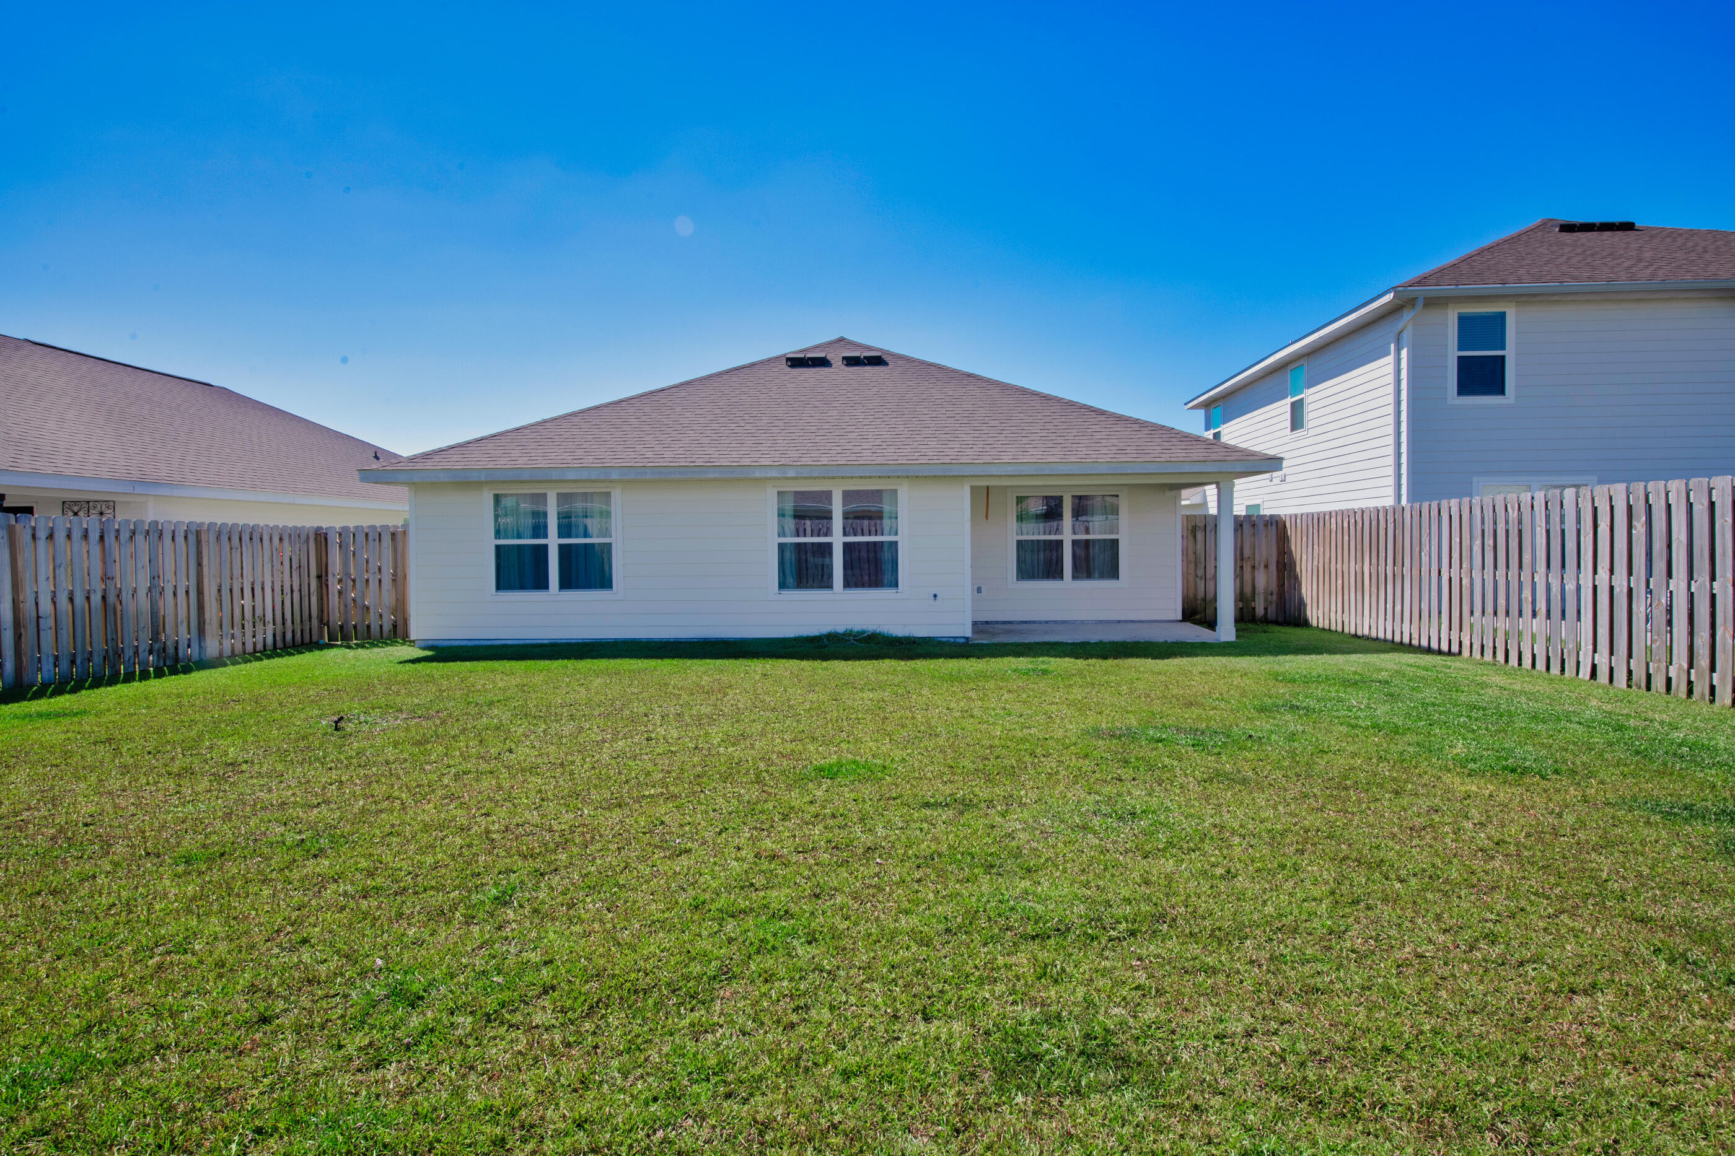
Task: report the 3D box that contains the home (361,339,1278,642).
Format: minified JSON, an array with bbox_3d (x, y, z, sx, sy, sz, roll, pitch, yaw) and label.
[{"bbox_3d":[-0.495,-2.220,21.150,13.000,5.800,16.600,0,2,2],"label":"home"}]

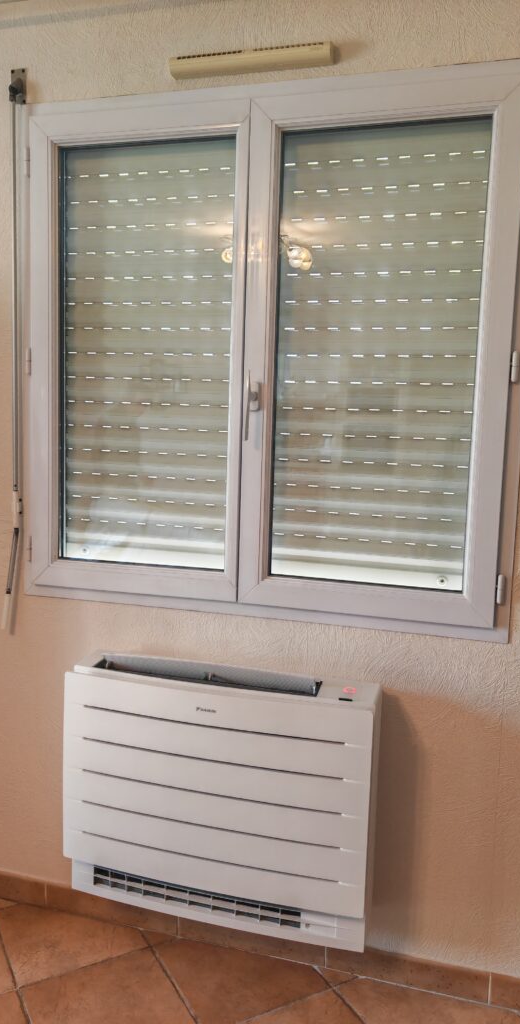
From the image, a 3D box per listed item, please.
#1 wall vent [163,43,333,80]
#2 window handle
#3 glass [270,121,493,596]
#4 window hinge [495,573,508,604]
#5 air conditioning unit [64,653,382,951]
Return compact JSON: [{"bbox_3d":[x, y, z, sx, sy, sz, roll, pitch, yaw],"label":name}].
[{"bbox_3d":[-0.025,-1.044,1.844,0.388,0.047,0.042,4,7,16],"label":"wall vent"},{"bbox_3d":[-0.019,-0.250,1.884,0.032,0.163,0.060,4,7,16],"label":"window handle"},{"bbox_3d":[0.264,-0.350,1.854,0.470,1.050,0.026,4,6,16],"label":"glass"},{"bbox_3d":[0.549,0.175,1.814,0.020,0.070,0.022,4,7,16],"label":"window hinge"},{"bbox_3d":[-0.099,0.683,1.952,0.750,0.595,0.235,4,7,16],"label":"air conditioning unit"}]

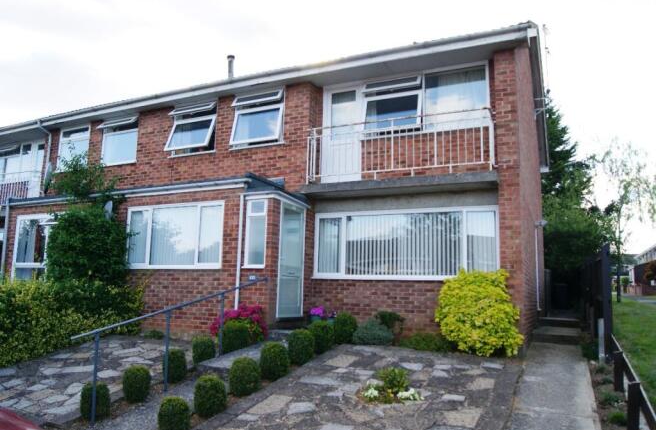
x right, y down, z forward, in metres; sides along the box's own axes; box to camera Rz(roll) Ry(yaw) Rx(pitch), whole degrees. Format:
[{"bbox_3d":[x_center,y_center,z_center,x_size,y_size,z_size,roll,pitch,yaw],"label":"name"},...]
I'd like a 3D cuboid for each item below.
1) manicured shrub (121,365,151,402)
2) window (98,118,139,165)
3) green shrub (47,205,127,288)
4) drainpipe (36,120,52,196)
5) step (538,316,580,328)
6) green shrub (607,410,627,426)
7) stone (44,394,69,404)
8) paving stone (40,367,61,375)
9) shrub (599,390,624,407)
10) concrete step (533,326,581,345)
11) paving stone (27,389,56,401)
[{"bbox_3d":[-2.177,1.923,5.607,0.310,0.410,0.310,-2,-9,25],"label":"manicured shrub"},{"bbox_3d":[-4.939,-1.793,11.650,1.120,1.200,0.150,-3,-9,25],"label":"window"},{"bbox_3d":[-4.486,0.613,9.201,1.450,1.420,0.950,-2,-9,25],"label":"green shrub"},{"bbox_3d":[-7.263,-1.397,12.401,0.090,1.870,0.360,-3,-9,25],"label":"drainpipe"},{"bbox_3d":[4.688,2.178,9.955,0.740,0.160,0.500,-2,-9,24],"label":"step"},{"bbox_3d":[2.857,1.996,4.847,0.190,0.150,0.190,-3,-9,25],"label":"green shrub"},{"bbox_3d":[-3.021,2.072,5.480,0.220,0.040,0.200,-2,-2,25],"label":"stone"},{"bbox_3d":[-3.882,2.219,6.909,0.225,0.045,0.414,-1,-2,-25],"label":"paving stone"},{"bbox_3d":[3.363,2.145,5.830,0.300,0.160,0.280,-3,-9,25],"label":"shrub"},{"bbox_3d":[4.034,2.159,8.648,0.760,0.160,1.100,-2,-9,25],"label":"concrete step"},{"bbox_3d":[-3.274,2.083,5.617,0.250,0.040,0.250,-2,-2,25],"label":"paving stone"}]

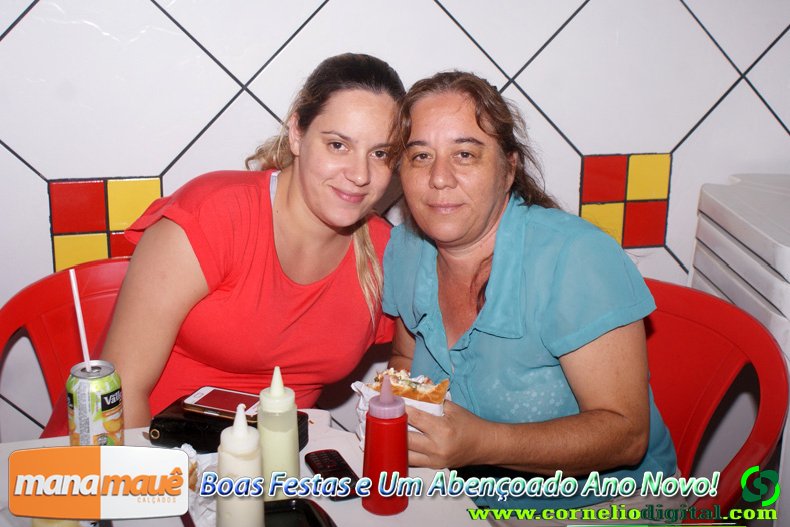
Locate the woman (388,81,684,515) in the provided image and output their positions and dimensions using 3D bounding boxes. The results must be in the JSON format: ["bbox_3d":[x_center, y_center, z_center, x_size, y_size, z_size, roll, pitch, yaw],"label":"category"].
[{"bbox_3d":[0.186,0.305,1.426,0.520,1.150,0.620,7,15,24],"label":"woman"}]

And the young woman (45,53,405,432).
[{"bbox_3d":[-0.182,0.285,1.410,0.500,1.180,0.620,-4,14,-13],"label":"young woman"}]

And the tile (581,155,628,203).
[{"bbox_3d":[0.455,-0.183,2.010,0.099,0.099,0.010,-4,14,-13],"label":"tile"}]

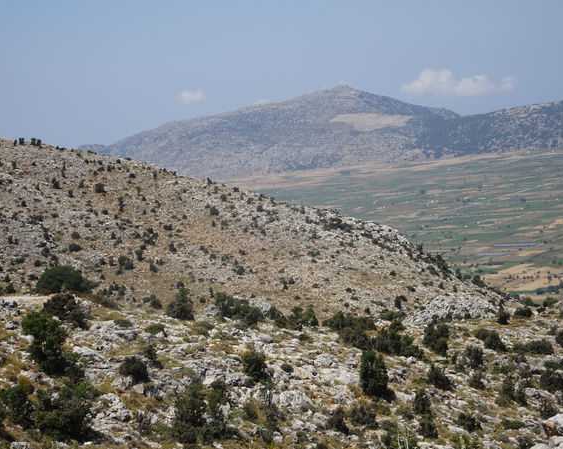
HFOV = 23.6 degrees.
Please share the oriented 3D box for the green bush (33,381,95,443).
[{"bbox_3d":[-9.648,8.270,60.000,2.845,2.614,2.618,0,5,0],"label":"green bush"}]

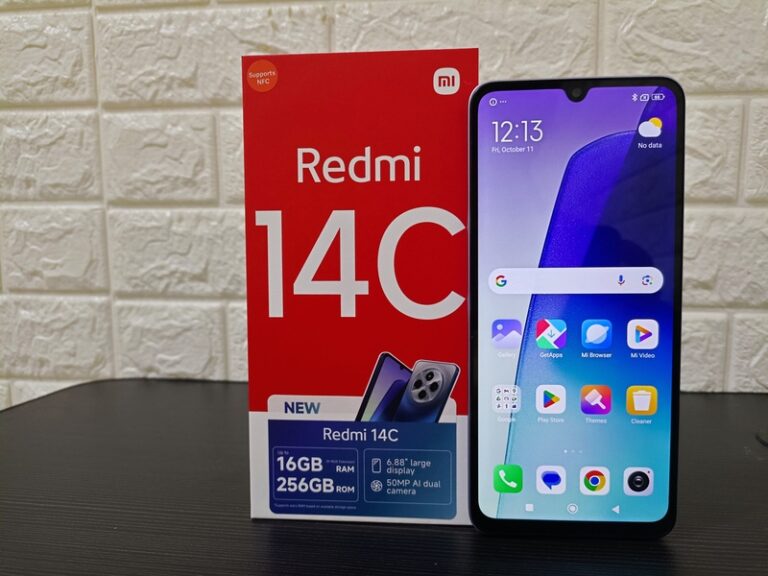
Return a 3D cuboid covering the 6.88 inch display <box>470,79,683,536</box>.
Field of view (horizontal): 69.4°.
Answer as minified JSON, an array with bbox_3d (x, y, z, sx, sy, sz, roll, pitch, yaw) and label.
[{"bbox_3d":[0.071,0.009,0.207,0.078,0.172,0.009,0,3,4],"label":"6.88 inch display"}]

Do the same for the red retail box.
[{"bbox_3d":[-0.008,0.000,0.242,0.091,0.184,0.048,0,4,5],"label":"red retail box"}]

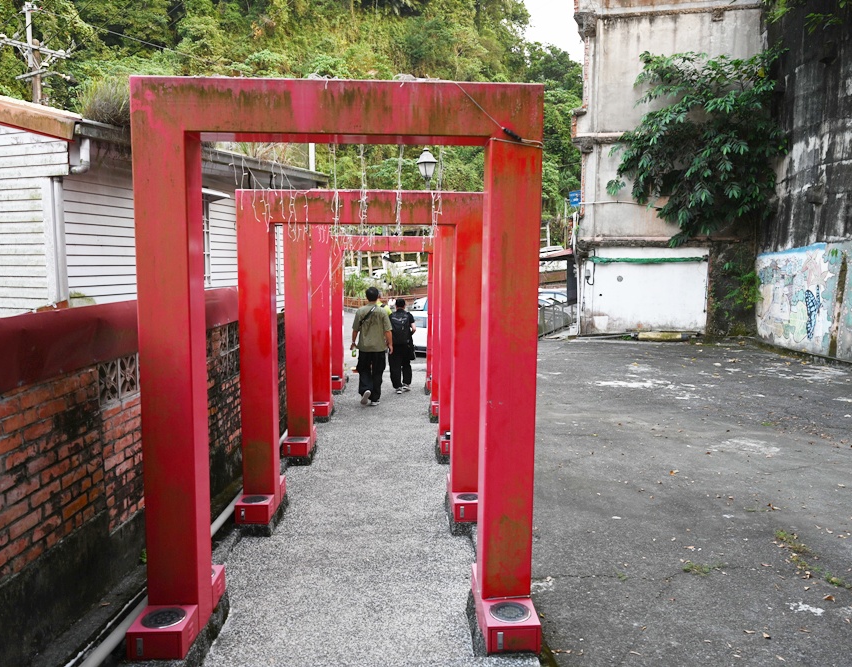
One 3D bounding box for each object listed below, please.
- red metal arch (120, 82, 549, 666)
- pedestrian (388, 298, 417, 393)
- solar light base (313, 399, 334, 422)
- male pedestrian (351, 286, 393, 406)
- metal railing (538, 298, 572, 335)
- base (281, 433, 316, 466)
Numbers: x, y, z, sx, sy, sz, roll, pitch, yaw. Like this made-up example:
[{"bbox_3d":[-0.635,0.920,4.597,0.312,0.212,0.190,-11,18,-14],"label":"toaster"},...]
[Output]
[{"bbox_3d":[-0.401,0.142,3.224,1.855,2.591,0.662,0,5,-2],"label":"red metal arch"},{"bbox_3d":[-0.380,0.208,10.728,0.470,1.525,0.430,0,5,-2],"label":"pedestrian"},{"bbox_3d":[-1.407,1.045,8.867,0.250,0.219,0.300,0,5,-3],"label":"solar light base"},{"bbox_3d":[-0.793,0.190,9.812,0.580,1.729,0.500,0,5,-3],"label":"male pedestrian"},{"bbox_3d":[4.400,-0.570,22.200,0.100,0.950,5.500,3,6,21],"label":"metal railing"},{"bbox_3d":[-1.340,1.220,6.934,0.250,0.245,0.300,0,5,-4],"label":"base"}]

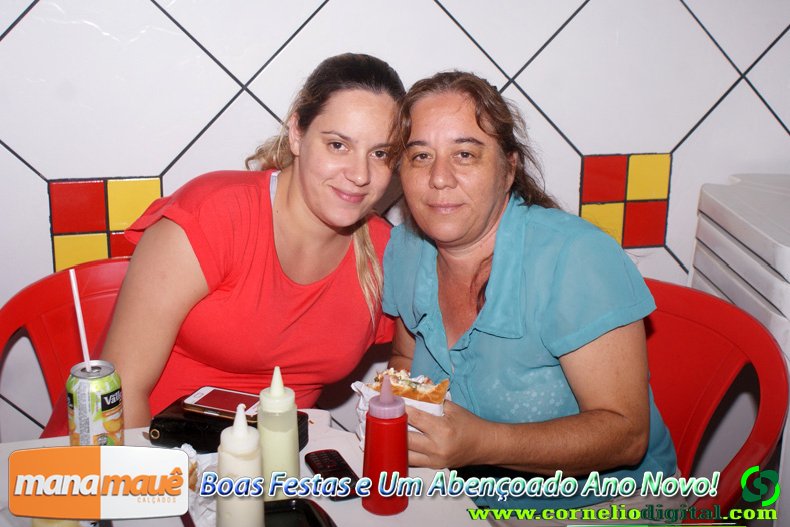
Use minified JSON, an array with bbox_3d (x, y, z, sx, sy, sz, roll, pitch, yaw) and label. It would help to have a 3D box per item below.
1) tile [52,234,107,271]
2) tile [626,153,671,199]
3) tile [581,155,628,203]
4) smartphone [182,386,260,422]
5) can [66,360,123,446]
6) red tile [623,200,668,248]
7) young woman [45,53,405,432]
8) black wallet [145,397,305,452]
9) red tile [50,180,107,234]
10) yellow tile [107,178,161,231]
[{"bbox_3d":[-0.603,-0.007,1.788,0.099,0.099,0.010,-4,14,-13],"label":"tile"},{"bbox_3d":[0.556,-0.190,2.034,0.099,0.099,0.010,-4,14,-13],"label":"tile"},{"bbox_3d":[0.455,-0.183,2.010,0.099,0.099,0.010,-4,14,-13],"label":"tile"},{"bbox_3d":[-0.222,0.191,1.251,0.120,0.010,0.062,4,15,19],"label":"smartphone"},{"bbox_3d":[-0.377,0.191,1.167,0.066,0.119,0.066,-4,14,-13],"label":"can"},{"bbox_3d":[0.557,-0.089,2.058,0.099,0.099,0.010,-4,14,-13],"label":"red tile"},{"bbox_3d":[-0.182,0.285,1.410,0.500,1.180,0.620,-4,14,-13],"label":"young woman"},{"bbox_3d":[-0.209,0.203,1.194,0.188,0.032,0.090,4,14,11],"label":"black wallet"},{"bbox_3d":[-0.604,-0.108,1.764,0.099,0.099,0.010,-4,14,-13],"label":"red tile"},{"bbox_3d":[-0.502,-0.115,1.787,0.099,0.099,0.010,-4,14,-13],"label":"yellow tile"}]

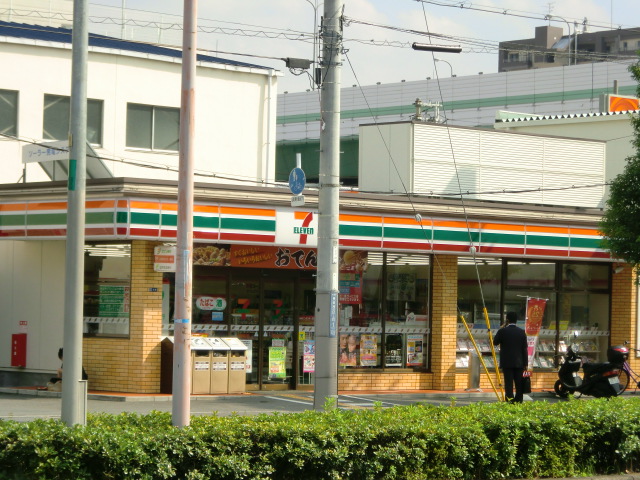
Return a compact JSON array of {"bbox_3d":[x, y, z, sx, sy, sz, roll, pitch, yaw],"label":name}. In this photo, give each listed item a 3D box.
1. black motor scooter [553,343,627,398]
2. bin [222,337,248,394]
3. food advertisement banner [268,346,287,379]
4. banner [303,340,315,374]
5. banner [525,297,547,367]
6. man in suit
[{"bbox_3d":[5.247,2.555,37.799,0.660,1.150,1.820,3,-2,-41],"label":"black motor scooter"},{"bbox_3d":[-1.598,2.235,34.206,0.410,0.990,0.500,3,-2,-41],"label":"bin"},{"bbox_3d":[-0.779,2.276,35.644,0.420,0.580,0.040,3,-2,-41],"label":"food advertisement banner"},{"bbox_3d":[-0.169,2.188,36.108,0.400,0.600,0.030,3,-2,-41],"label":"banner"},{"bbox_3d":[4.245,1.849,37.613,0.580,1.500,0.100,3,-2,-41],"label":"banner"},{"bbox_3d":[3.569,2.178,35.669,0.600,1.700,0.420,2,-2,-9],"label":"man in suit"}]

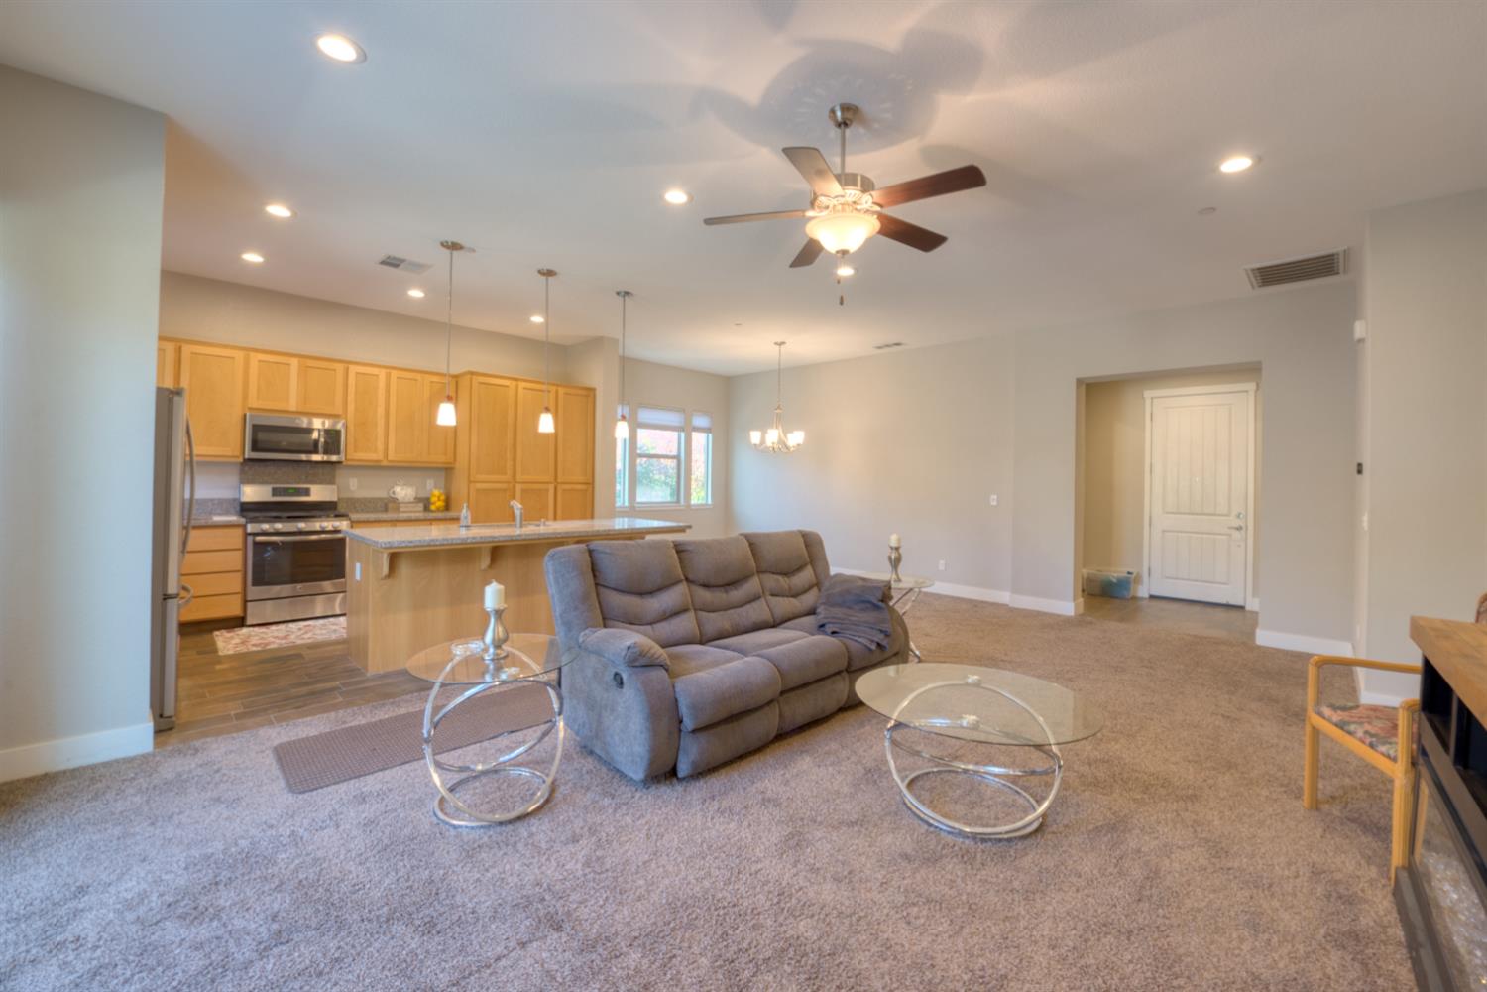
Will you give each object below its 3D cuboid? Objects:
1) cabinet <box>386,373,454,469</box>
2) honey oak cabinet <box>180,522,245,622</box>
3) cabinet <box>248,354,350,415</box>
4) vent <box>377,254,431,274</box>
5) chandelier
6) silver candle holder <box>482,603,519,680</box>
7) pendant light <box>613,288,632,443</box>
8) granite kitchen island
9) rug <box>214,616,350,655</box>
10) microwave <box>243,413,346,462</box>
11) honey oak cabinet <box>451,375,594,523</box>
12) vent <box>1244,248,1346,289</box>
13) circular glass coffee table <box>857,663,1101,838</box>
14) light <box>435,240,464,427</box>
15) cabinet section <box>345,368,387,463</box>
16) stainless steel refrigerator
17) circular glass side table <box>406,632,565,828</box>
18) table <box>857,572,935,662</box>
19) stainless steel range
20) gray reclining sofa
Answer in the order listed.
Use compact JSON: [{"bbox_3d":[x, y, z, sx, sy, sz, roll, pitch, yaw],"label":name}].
[{"bbox_3d":[-3.567,-0.827,6.339,0.330,1.030,0.680,1,1,45],"label":"cabinet"},{"bbox_3d":[-4.602,0.636,4.991,0.420,0.800,0.610,0,2,-44],"label":"honey oak cabinet"},{"bbox_3d":[-4.237,-1.032,5.480,0.750,0.525,0.330,0,2,-44],"label":"cabinet"},{"bbox_3d":[-2.780,-1.889,4.767,0.340,0.030,0.265,0,2,-44],"label":"vent"},{"bbox_3d":[0.456,-1.236,7.254,0.680,1.360,0.680,1,1,0],"label":"chandelier"},{"bbox_3d":[-1.011,0.549,2.353,0.100,0.197,0.100,0,2,-44],"label":"silver candle holder"},{"bbox_3d":[-1.125,-1.213,5.374,0.135,1.350,0.135,1,1,0],"label":"pendant light"},{"bbox_3d":[-1.693,0.720,4.751,0.930,0.915,2.520,1,1,45],"label":"granite kitchen island"},{"bbox_3d":[-3.693,1.146,4.953,0.870,0.012,1.200,1,1,45],"label":"rug"},{"bbox_3d":[-4.296,-0.540,5.533,0.410,0.410,0.755,1,1,45],"label":"microwave"},{"bbox_3d":[-2.673,-0.106,7.016,0.650,2.490,1.540,1,1,45],"label":"honey oak cabinet"},{"bbox_3d":[4.290,-1.728,4.487,0.720,0.030,0.550,0,2,-44],"label":"vent"},{"bbox_3d":[0.912,1.020,2.321,0.900,0.435,0.900,1,1,45],"label":"circular glass coffee table"},{"bbox_3d":[-2.217,-1.204,4.383,0.150,1.360,0.150,1,1,45],"label":"light"},{"bbox_3d":[-4.034,-0.844,6.130,0.330,1.020,0.385,2,2,44],"label":"cabinet section"},{"bbox_3d":[-3.438,0.303,3.017,0.910,1.750,0.850,1,1,45],"label":"stainless steel refrigerator"},{"bbox_3d":[-1.002,0.942,2.347,0.650,0.590,0.650,1,1,0],"label":"circular glass side table"},{"bbox_3d":[1.113,0.934,4.395,0.650,0.590,0.650,1,1,0],"label":"table"},{"bbox_3d":[-4.199,0.530,5.437,0.700,1.220,0.755,1,1,45],"label":"stainless steel range"},{"bbox_3d":[0.044,0.729,3.488,2.120,0.970,1.000,0,1,-43],"label":"gray reclining sofa"}]

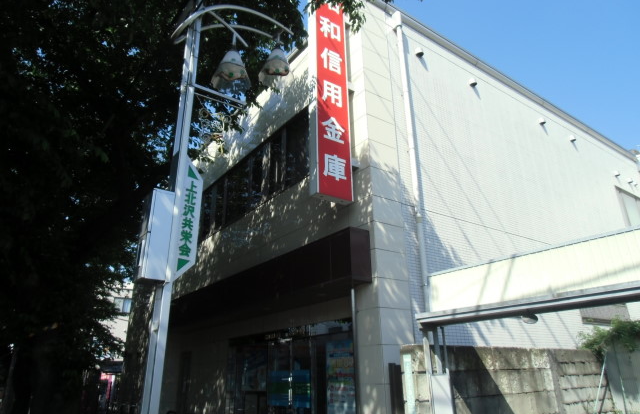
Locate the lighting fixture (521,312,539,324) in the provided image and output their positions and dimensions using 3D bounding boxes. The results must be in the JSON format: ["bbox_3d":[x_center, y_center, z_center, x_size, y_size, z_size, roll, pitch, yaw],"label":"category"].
[{"bbox_3d":[2.098,1.107,4.427,0.150,0.120,0.150,13,-25,-34],"label":"lighting fixture"}]

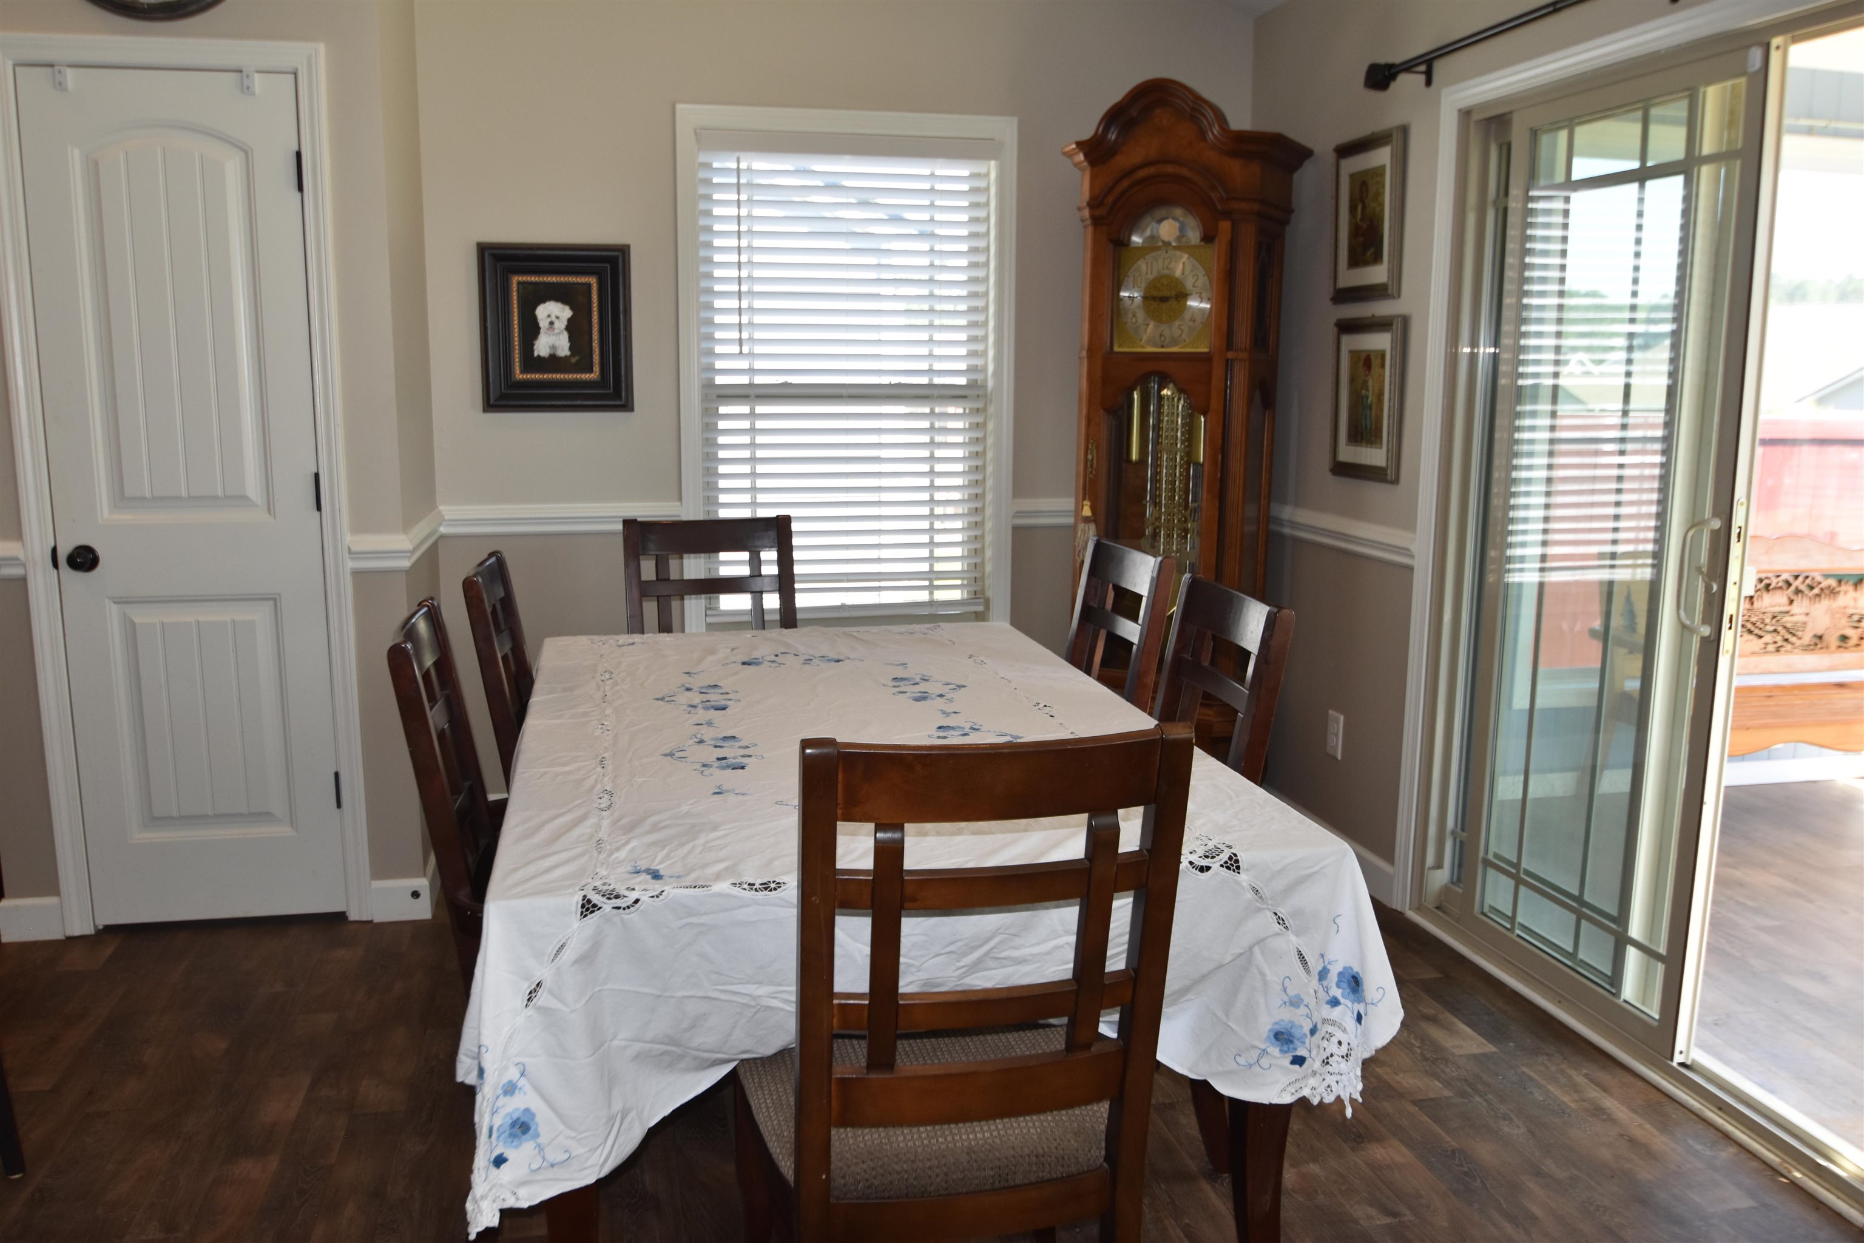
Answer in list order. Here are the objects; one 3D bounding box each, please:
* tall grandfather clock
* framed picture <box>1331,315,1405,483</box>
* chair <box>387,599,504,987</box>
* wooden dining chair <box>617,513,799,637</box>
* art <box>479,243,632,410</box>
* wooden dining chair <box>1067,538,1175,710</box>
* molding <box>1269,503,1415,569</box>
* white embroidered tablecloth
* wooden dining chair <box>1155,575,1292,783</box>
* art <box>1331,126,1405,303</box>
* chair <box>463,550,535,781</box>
[{"bbox_3d":[0.715,-0.386,4.151,0.610,2.150,0.370,4,10,23],"label":"tall grandfather clock"},{"bbox_3d":[1.156,-0.591,3.863,0.025,0.415,0.330,-2,10,-13],"label":"framed picture"},{"bbox_3d":[-0.572,0.481,2.473,0.550,0.990,0.465,-2,10,-11],"label":"chair"},{"bbox_3d":[-0.520,0.258,3.789,0.465,0.990,0.550,-3,10,-18],"label":"wooden dining chair"},{"bbox_3d":[-1.074,-0.839,4.161,0.418,0.473,0.040,-2,10,-13],"label":"art"},{"bbox_3d":[0.208,0.326,3.414,0.550,0.990,0.465,-2,10,-14],"label":"wooden dining chair"},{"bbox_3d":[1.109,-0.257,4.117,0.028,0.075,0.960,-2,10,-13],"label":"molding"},{"bbox_3d":[-0.172,0.549,2.747,1.190,0.768,1.830,-2,10,-13],"label":"white embroidered tablecloth"},{"bbox_3d":[0.310,0.441,2.740,0.550,0.990,0.465,-2,10,-11],"label":"wooden dining chair"},{"bbox_3d":[1.149,-1.063,3.828,0.025,0.420,0.330,-2,10,-13],"label":"art"},{"bbox_3d":[-0.683,0.362,3.172,0.550,0.990,0.465,-1,10,-10],"label":"chair"}]

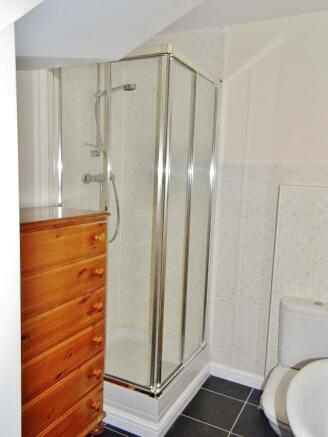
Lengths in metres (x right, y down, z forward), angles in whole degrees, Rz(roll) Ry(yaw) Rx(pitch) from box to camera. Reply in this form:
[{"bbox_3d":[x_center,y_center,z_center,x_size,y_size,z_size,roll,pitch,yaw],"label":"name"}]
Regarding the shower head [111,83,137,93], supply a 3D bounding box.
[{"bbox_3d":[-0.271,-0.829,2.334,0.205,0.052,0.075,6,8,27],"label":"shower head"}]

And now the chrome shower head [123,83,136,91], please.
[{"bbox_3d":[-0.220,-0.824,2.308,0.085,0.040,0.075,6,8,27],"label":"chrome shower head"}]

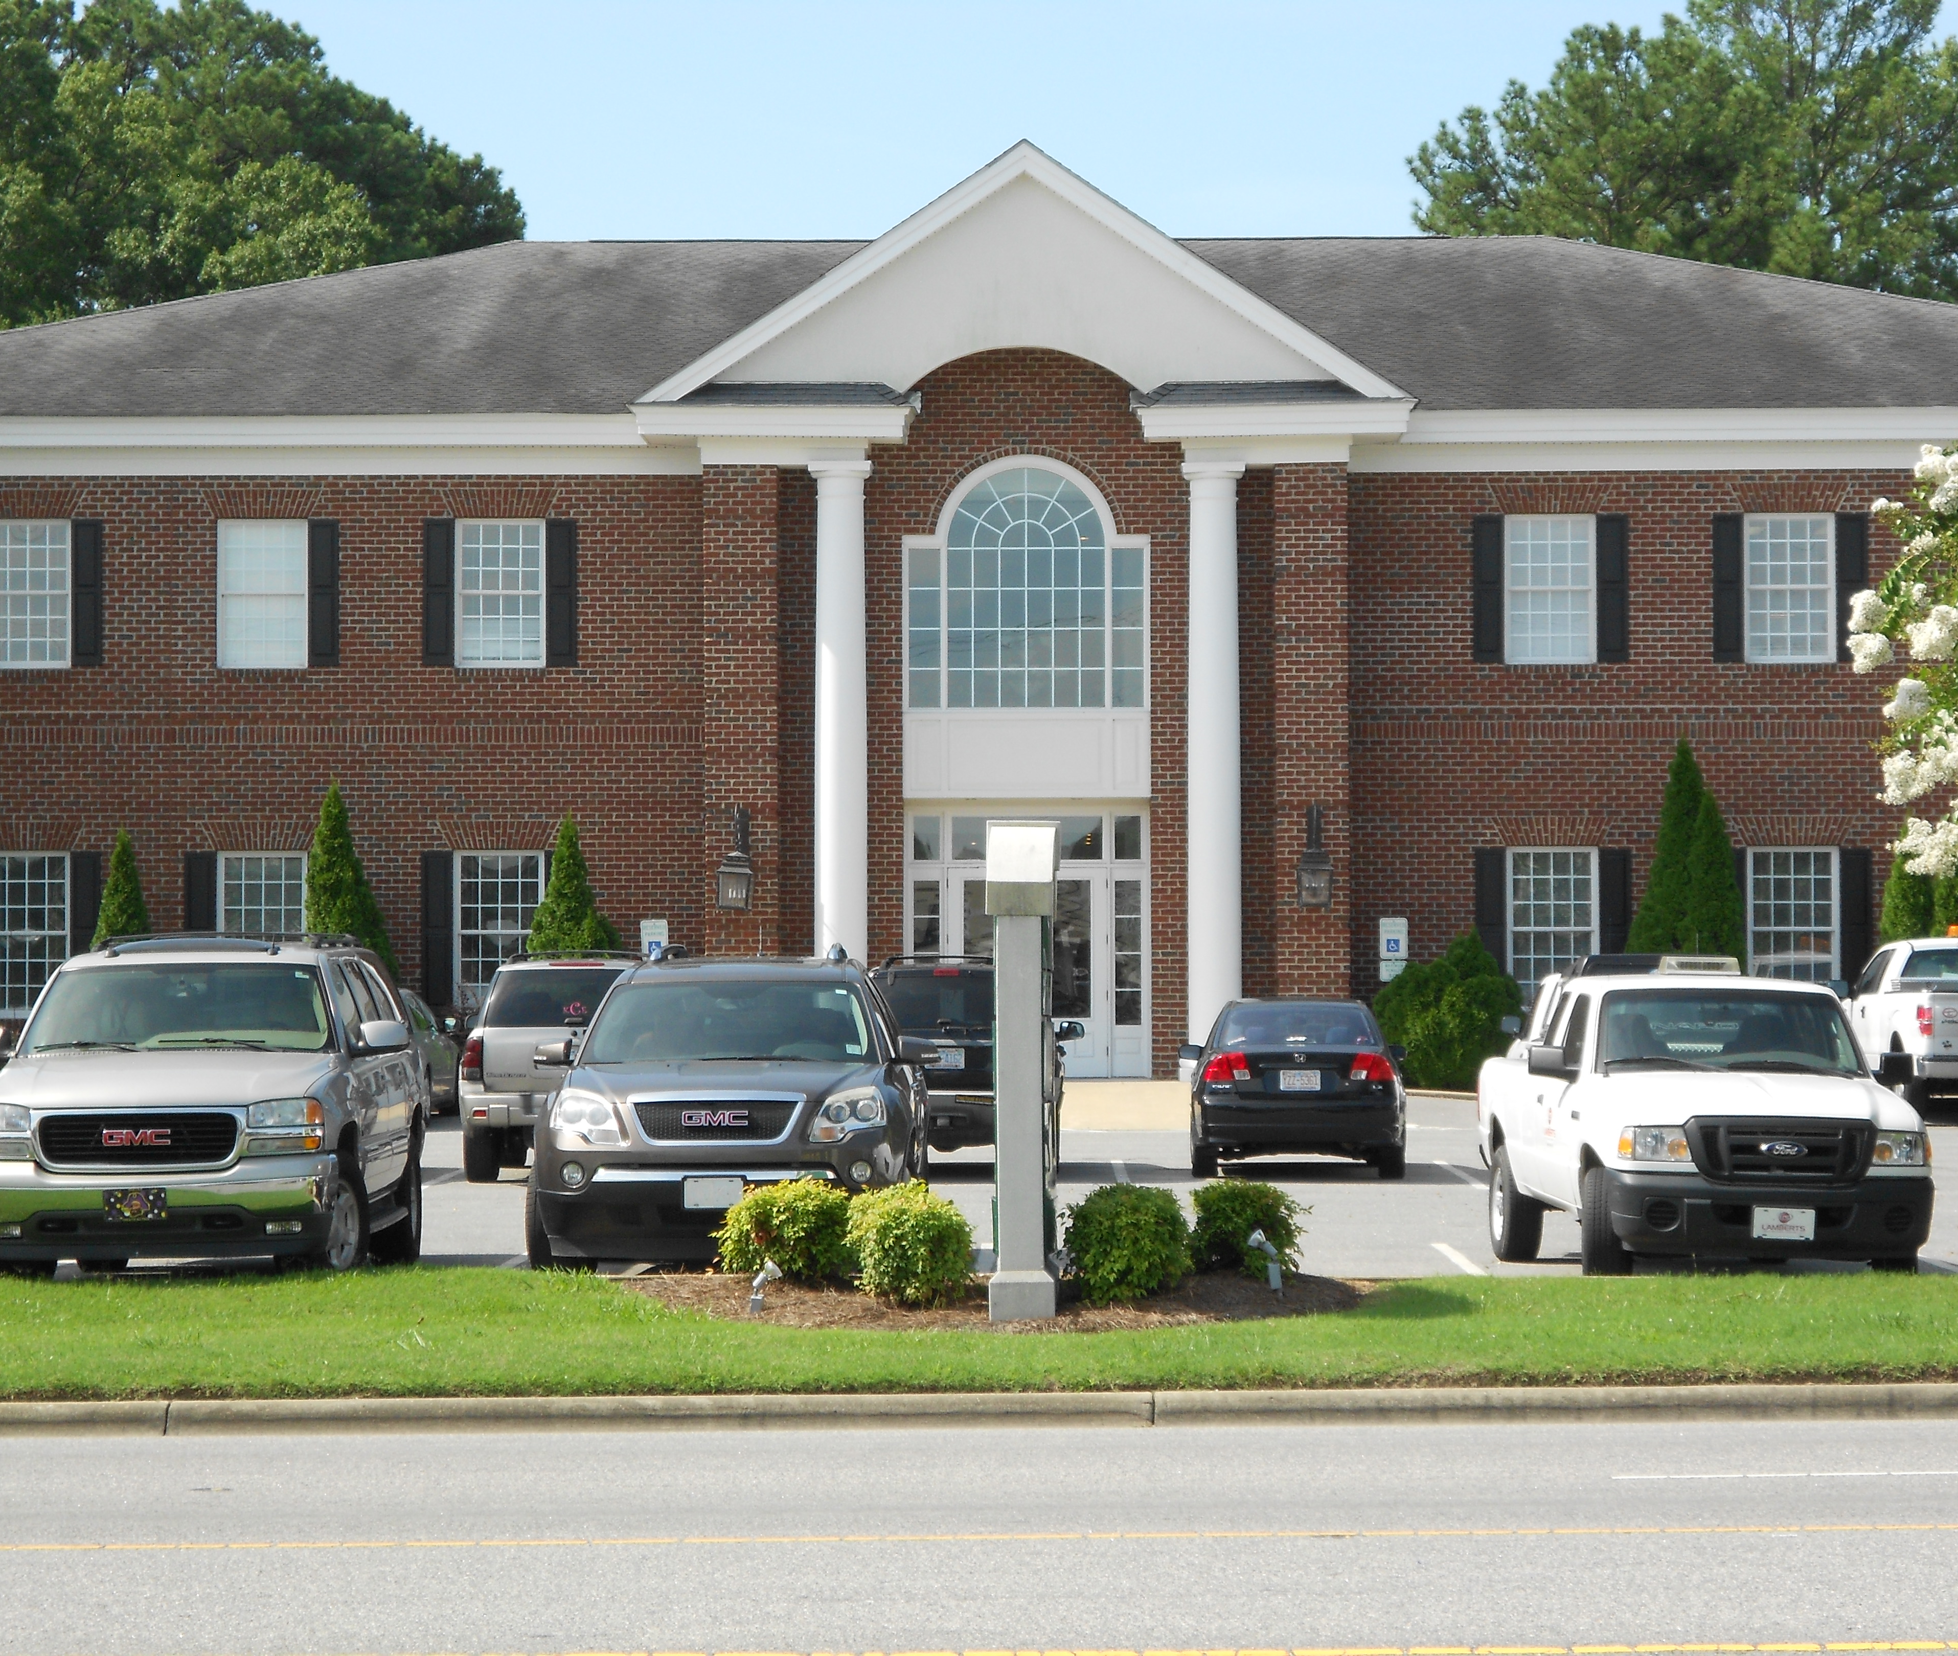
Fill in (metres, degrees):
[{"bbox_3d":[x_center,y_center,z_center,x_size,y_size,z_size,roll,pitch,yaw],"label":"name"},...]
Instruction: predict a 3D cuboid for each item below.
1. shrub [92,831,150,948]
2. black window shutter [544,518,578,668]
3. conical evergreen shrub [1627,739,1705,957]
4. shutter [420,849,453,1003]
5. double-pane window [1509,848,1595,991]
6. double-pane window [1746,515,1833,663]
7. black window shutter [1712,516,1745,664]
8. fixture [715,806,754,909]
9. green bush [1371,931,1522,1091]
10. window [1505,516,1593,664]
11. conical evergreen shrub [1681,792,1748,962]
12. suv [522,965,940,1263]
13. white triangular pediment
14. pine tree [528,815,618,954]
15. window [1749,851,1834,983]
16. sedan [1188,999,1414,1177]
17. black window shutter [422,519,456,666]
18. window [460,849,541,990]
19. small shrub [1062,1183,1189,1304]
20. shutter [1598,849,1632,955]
[{"bbox_3d":[-9.578,1.437,61.347,1.000,2.900,1.000,0,-2,2],"label":"shrub"},{"bbox_3d":[-4.749,-2.673,62.497,0.368,1.690,0.050,0,-2,2],"label":"black window shutter"},{"bbox_3d":[7.754,0.926,60.732,1.250,3.850,1.250,0,-2,2],"label":"conical evergreen shrub"},{"bbox_3d":[-6.143,1.206,62.221,0.372,1.885,0.050,0,-2,1],"label":"shutter"},{"bbox_3d":[6.492,1.163,62.137,1.053,1.899,0.120,0,-2,1],"label":"double-pane window"},{"bbox_3d":[9.162,-2.700,61.989,1.020,1.690,0.120,0,-2,2],"label":"double-pane window"},{"bbox_3d":[8.559,-2.739,62.656,0.370,1.694,0.050,0,-1,0],"label":"black window shutter"},{"bbox_3d":[-2.694,0.334,60.768,0.420,1.180,0.460,0,-2,2],"label":"fixture"},{"bbox_3d":[5.012,1.947,58.700,1.624,1.772,1.500,0,-2,1],"label":"green bush"},{"bbox_3d":[6.479,-2.708,62.212,1.045,1.702,0.120,0,-2,2],"label":"window"},{"bbox_3d":[8.187,1.205,61.334,0.887,3.202,0.887,0,-1,0],"label":"conical evergreen shrub"},{"bbox_3d":[-1.287,1.615,30.348,2.000,1.800,5.100,0,-2,1],"label":"suv"},{"bbox_3d":[0.490,-6.185,61.085,8.567,2.901,0.800,0,-1,0],"label":"white triangular pediment"},{"bbox_3d":[-4.529,1.330,61.280,1.118,2.987,1.120,0,-2,2],"label":"pine tree"},{"bbox_3d":[9.178,1.147,61.835,1.030,1.880,0.120,0,-2,2],"label":"window"},{"bbox_3d":[2.570,2.120,45.200,1.740,1.440,4.450,0,-2,2],"label":"sedan"},{"bbox_3d":[-6.161,-2.677,62.537,0.370,1.685,0.050,0,-2,2],"label":"black window shutter"},{"bbox_3d":[-5.469,1.228,62.723,1.016,1.884,0.120,0,-1,0],"label":"window"},{"bbox_3d":[0.709,1.994,26.200,0.618,0.585,0.620,0,-2,1],"label":"small shrub"},{"bbox_3d":[7.184,1.157,61.860,0.360,1.860,0.050,0,-2,2],"label":"shutter"}]

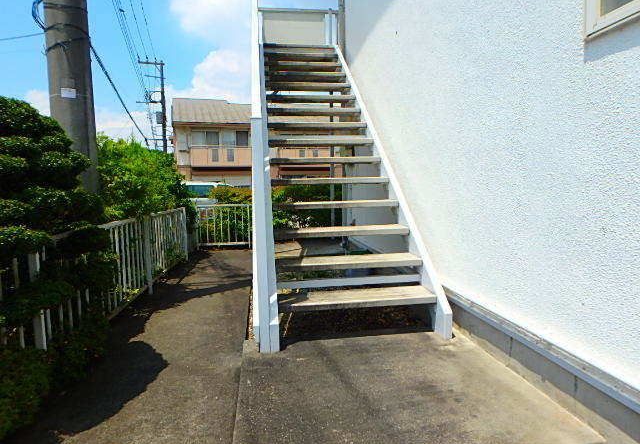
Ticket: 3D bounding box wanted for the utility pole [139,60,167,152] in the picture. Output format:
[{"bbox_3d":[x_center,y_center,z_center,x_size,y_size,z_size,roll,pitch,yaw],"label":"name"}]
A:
[{"bbox_3d":[-11.298,-5.744,26.568,1.900,10.400,0.500,-3,5,-18],"label":"utility pole"}]

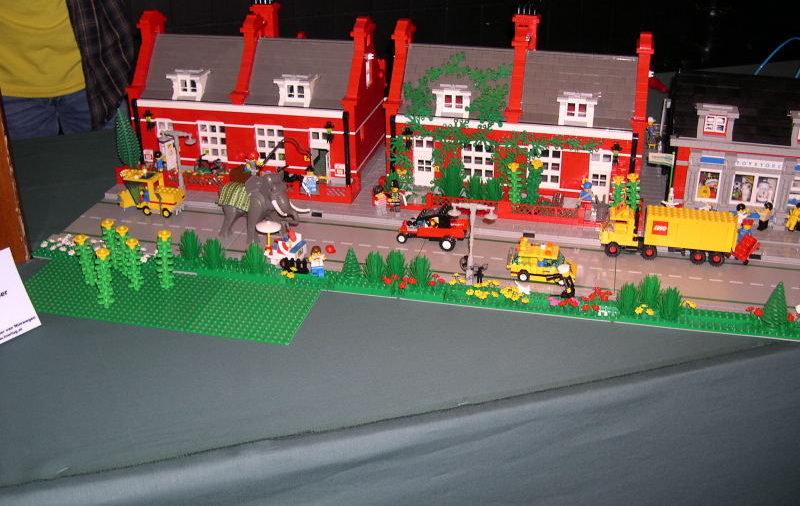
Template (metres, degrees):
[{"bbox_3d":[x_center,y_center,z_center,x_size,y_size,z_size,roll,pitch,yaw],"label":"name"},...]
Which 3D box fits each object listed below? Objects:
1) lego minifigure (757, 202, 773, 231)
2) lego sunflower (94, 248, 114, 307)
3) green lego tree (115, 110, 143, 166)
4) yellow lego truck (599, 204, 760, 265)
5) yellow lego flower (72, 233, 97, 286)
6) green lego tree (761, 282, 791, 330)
[{"bbox_3d":[0.497,-0.051,1.194,0.018,0.040,0.022,16,32,30],"label":"lego minifigure"},{"bbox_3d":[-0.351,0.030,1.044,0.021,0.073,0.020,-8,28,-20],"label":"lego sunflower"},{"bbox_3d":[-0.427,-0.170,1.369,0.035,0.110,0.035,6,28,13],"label":"green lego tree"},{"bbox_3d":[0.354,-0.025,1.140,0.186,0.067,0.036,6,28,12],"label":"yellow lego truck"},{"bbox_3d":[-0.390,0.009,1.098,0.023,0.071,0.023,6,28,11],"label":"yellow lego flower"},{"bbox_3d":[0.419,0.057,0.980,0.028,0.048,0.028,6,28,12],"label":"green lego tree"}]

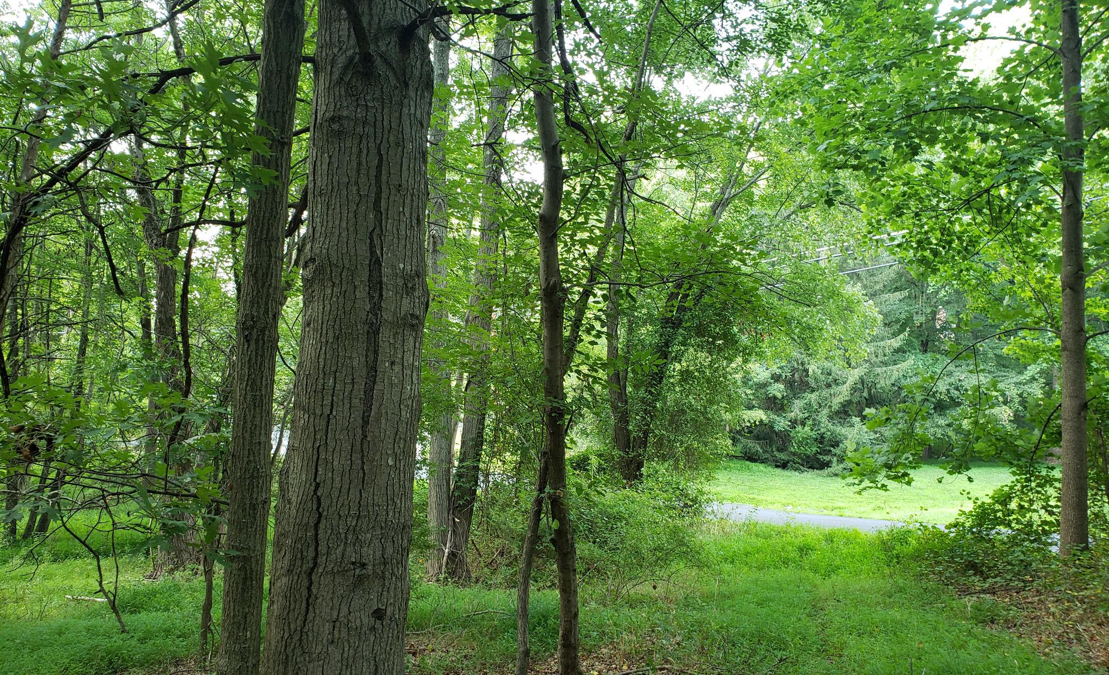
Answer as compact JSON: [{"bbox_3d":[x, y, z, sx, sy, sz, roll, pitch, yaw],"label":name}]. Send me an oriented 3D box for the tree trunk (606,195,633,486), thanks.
[{"bbox_3d":[1.283,-0.048,16.225,0.420,5.643,0.420,1,-5,0],"label":"tree trunk"}]

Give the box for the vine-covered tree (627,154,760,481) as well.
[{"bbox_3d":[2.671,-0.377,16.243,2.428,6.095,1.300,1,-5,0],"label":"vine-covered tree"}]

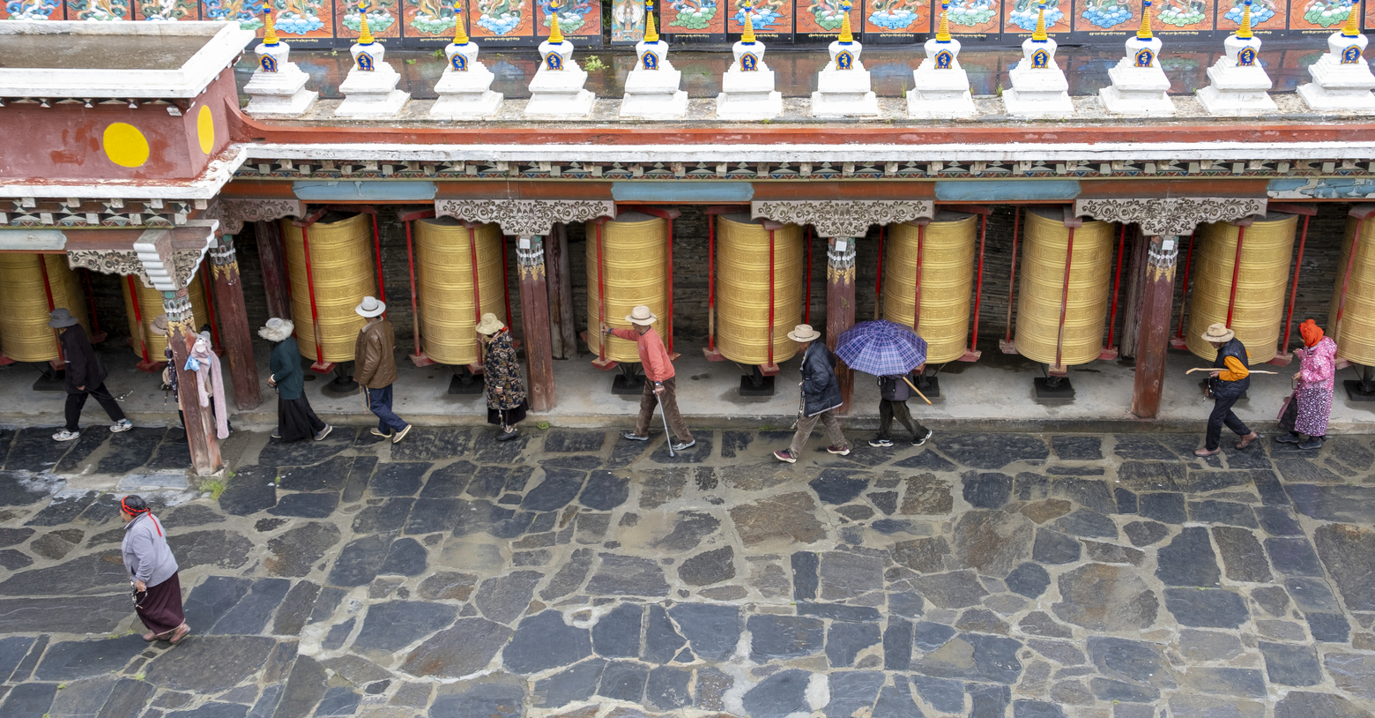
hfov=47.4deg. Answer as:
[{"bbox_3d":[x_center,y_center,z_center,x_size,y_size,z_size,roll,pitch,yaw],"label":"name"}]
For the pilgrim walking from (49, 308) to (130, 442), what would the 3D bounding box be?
[{"bbox_3d":[-6.876,0.155,17.688,0.841,1.587,0.511,0,25,4],"label":"pilgrim walking"}]

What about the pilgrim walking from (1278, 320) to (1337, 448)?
[{"bbox_3d":[6.688,0.269,16.860,0.554,1.523,0.490,0,25,4],"label":"pilgrim walking"}]

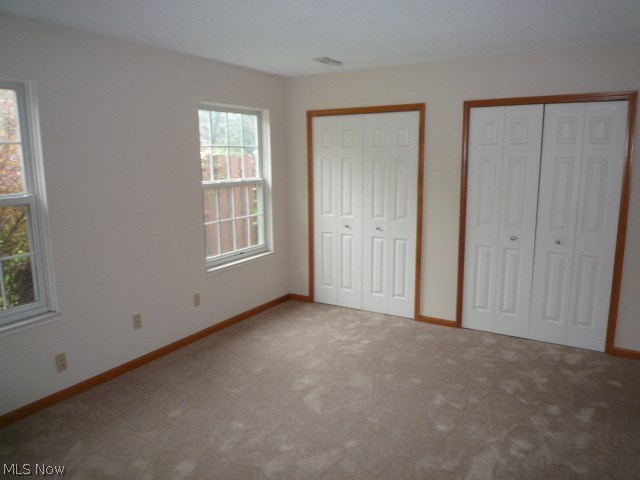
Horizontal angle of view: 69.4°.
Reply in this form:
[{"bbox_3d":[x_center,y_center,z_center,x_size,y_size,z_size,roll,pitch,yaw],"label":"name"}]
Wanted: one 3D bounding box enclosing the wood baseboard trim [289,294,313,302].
[{"bbox_3d":[-0.224,0.663,5.354,0.260,0.065,0.018,5,12,32],"label":"wood baseboard trim"}]

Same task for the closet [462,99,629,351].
[{"bbox_3d":[1.840,-0.112,3.932,1.171,2.013,0.090,5,12,32],"label":"closet"}]

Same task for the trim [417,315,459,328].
[{"bbox_3d":[1.155,0.792,4.503,0.370,0.065,0.018,5,12,32],"label":"trim"}]

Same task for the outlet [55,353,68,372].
[{"bbox_3d":[-1.758,0.831,3.142,0.012,0.117,0.070,5,12,32],"label":"outlet"}]

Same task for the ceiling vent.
[{"bbox_3d":[0.077,-1.599,4.153,0.135,0.025,0.360,5,12,32],"label":"ceiling vent"}]

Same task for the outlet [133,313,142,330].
[{"bbox_3d":[-1.436,0.642,3.636,0.012,0.115,0.070,5,12,32],"label":"outlet"}]

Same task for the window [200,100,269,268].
[{"bbox_3d":[-0.801,-0.530,4.537,0.100,1.490,0.970,5,12,32],"label":"window"}]

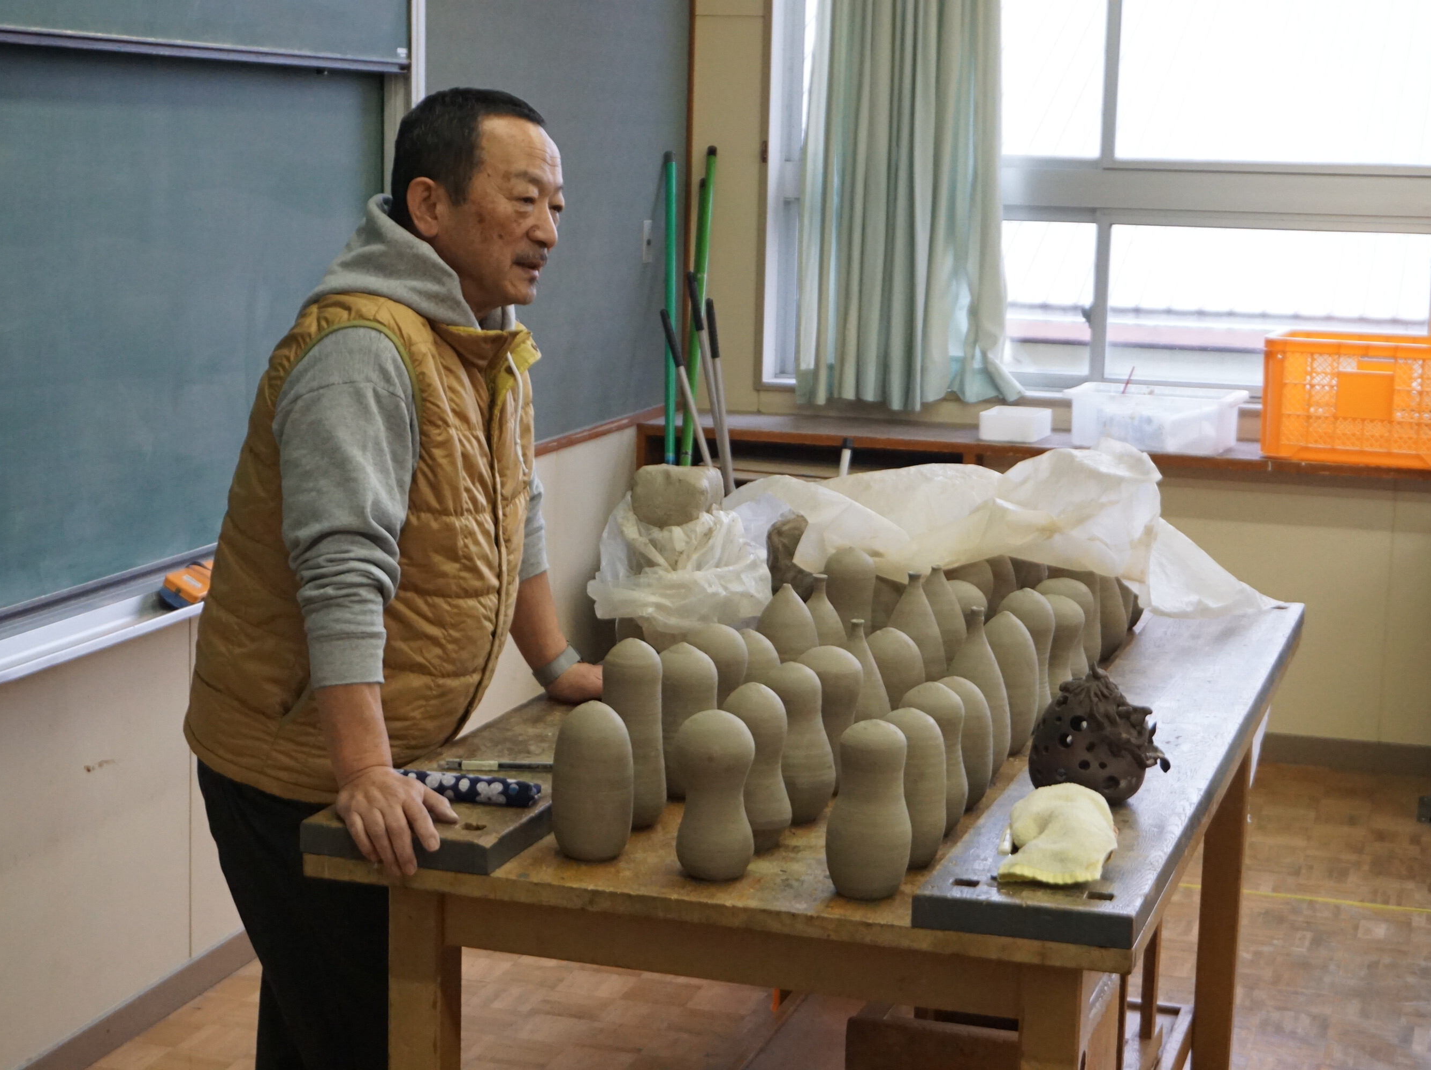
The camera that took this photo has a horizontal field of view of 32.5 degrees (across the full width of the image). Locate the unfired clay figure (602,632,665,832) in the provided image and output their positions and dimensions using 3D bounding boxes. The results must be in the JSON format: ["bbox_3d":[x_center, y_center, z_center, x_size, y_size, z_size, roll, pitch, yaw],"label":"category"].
[{"bbox_3d":[-0.095,0.223,2.793,0.081,0.213,0.081,1,9,0],"label":"unfired clay figure"}]

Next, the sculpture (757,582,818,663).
[{"bbox_3d":[0.095,0.159,3.290,0.089,0.190,0.089,4,9,18],"label":"sculpture"}]

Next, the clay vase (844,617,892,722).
[{"bbox_3d":[0.178,0.198,3.109,0.094,0.187,0.094,4,10,18],"label":"clay vase"}]

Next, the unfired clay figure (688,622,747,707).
[{"bbox_3d":[-0.004,0.202,3.053,0.090,0.189,0.090,4,10,18],"label":"unfired clay figure"}]

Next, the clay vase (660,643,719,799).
[{"bbox_3d":[-0.038,0.221,2.950,0.085,0.184,0.085,1,9,0],"label":"clay vase"}]

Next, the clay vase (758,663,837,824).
[{"bbox_3d":[0.086,0.239,2.839,0.102,0.187,0.102,1,9,0],"label":"clay vase"}]

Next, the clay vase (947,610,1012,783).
[{"bbox_3d":[0.320,0.194,3.021,0.094,0.213,0.094,4,9,18],"label":"clay vase"}]

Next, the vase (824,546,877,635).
[{"bbox_3d":[0.190,0.118,3.512,0.083,0.205,0.083,4,9,18],"label":"vase"}]

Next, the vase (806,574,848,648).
[{"bbox_3d":[0.140,0.151,3.333,0.088,0.195,0.088,4,9,18],"label":"vase"}]

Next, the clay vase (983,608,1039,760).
[{"bbox_3d":[0.373,0.190,3.178,0.092,0.186,0.092,4,10,18],"label":"clay vase"}]

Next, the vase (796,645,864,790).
[{"bbox_3d":[0.135,0.222,2.979,0.090,0.179,0.090,1,9,0],"label":"vase"}]

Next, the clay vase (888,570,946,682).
[{"bbox_3d":[0.265,0.152,3.301,0.096,0.207,0.096,4,9,18],"label":"clay vase"}]

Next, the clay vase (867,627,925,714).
[{"bbox_3d":[0.229,0.195,3.247,0.095,0.149,0.095,4,10,18],"label":"clay vase"}]

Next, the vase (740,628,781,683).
[{"bbox_3d":[0.039,0.200,3.105,0.086,0.165,0.086,4,9,18],"label":"vase"}]

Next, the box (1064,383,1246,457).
[{"bbox_3d":[1.095,-0.288,6.117,0.404,0.130,0.254,4,10,20],"label":"box"}]

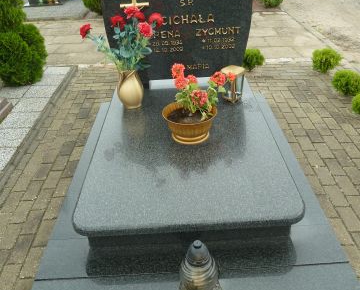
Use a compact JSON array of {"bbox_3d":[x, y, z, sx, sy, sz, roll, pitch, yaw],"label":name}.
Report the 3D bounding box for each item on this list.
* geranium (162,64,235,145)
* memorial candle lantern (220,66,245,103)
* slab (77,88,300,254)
[{"bbox_3d":[0.102,-0.267,2.155,0.430,0.450,0.360,-4,33,1],"label":"geranium"},{"bbox_3d":[0.400,-0.452,2.597,0.125,0.230,0.125,25,44,37],"label":"memorial candle lantern"},{"bbox_3d":[0.029,-0.005,2.359,1.130,0.210,1.695,-4,33,1],"label":"slab"}]

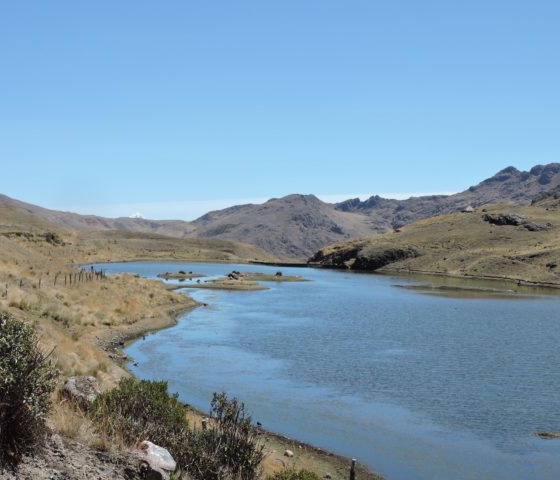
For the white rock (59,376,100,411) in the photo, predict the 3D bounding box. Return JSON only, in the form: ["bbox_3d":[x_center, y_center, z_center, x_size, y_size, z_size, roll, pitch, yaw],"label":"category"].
[{"bbox_3d":[-2.912,2.250,17.500,0.610,0.460,0.530,0,0,0],"label":"white rock"}]

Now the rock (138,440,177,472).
[{"bbox_3d":[-1.274,2.257,12.500,0.390,0.300,0.360,0,0,0],"label":"rock"}]

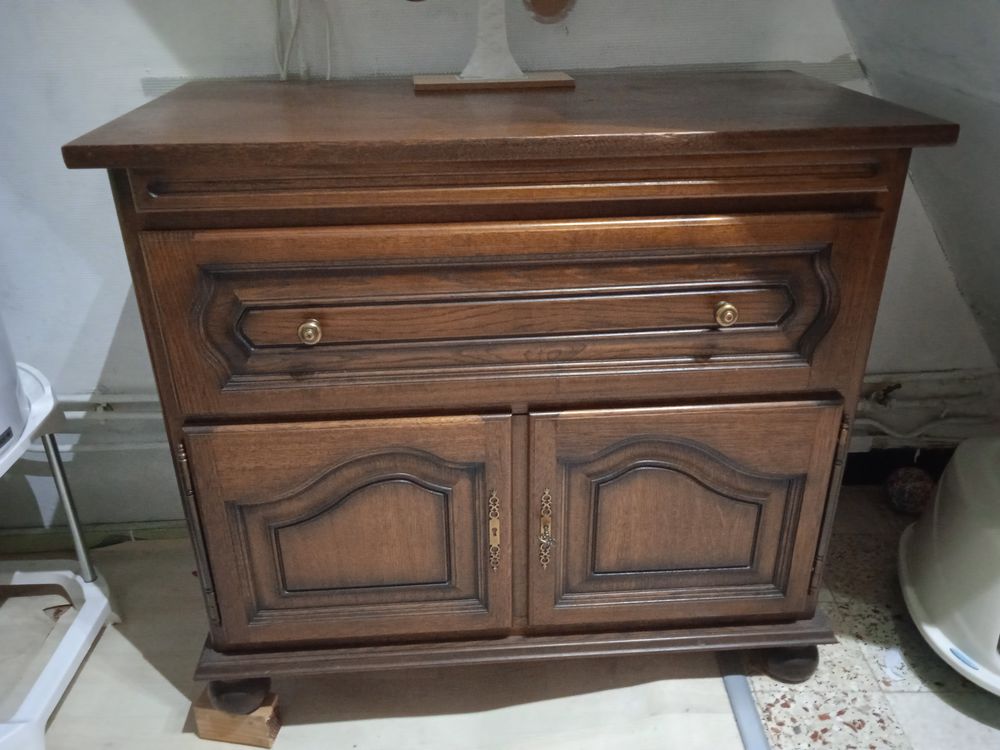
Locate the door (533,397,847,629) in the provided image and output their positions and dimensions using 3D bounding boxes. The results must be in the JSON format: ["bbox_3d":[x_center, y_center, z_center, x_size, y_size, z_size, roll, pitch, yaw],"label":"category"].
[{"bbox_3d":[0.259,0.211,1.197,0.432,0.380,0.028,-2,27,-3],"label":"door"}]

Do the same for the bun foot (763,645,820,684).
[{"bbox_3d":[0.473,0.456,1.325,0.096,0.077,0.096,-2,27,-3],"label":"bun foot"}]

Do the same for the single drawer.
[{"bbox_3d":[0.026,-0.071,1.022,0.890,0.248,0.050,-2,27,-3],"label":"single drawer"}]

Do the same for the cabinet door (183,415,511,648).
[{"bbox_3d":[-0.200,0.229,1.174,0.435,0.380,0.026,-2,27,-3],"label":"cabinet door"}]

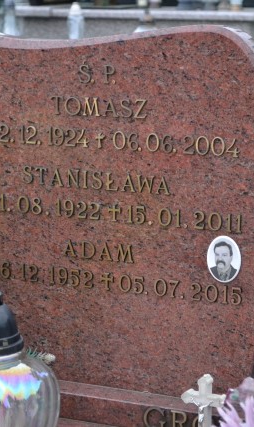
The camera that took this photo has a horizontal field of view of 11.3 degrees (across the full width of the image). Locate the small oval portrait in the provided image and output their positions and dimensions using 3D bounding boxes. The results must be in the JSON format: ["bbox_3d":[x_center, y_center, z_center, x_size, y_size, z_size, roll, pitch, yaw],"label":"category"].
[{"bbox_3d":[0.169,0.080,2.230,0.063,0.084,0.009,5,12,23],"label":"small oval portrait"}]

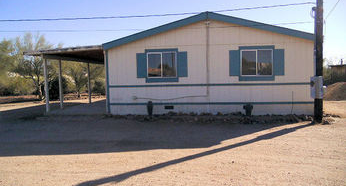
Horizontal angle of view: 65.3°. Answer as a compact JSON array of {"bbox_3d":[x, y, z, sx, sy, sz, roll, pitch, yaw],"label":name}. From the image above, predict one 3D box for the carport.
[{"bbox_3d":[-3.932,-0.716,14.967,3.500,2.750,7.800,-1,3,8],"label":"carport"}]

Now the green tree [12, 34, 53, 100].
[{"bbox_3d":[-10.155,-1.915,19.521,3.100,4.900,3.100,-1,3,8],"label":"green tree"}]

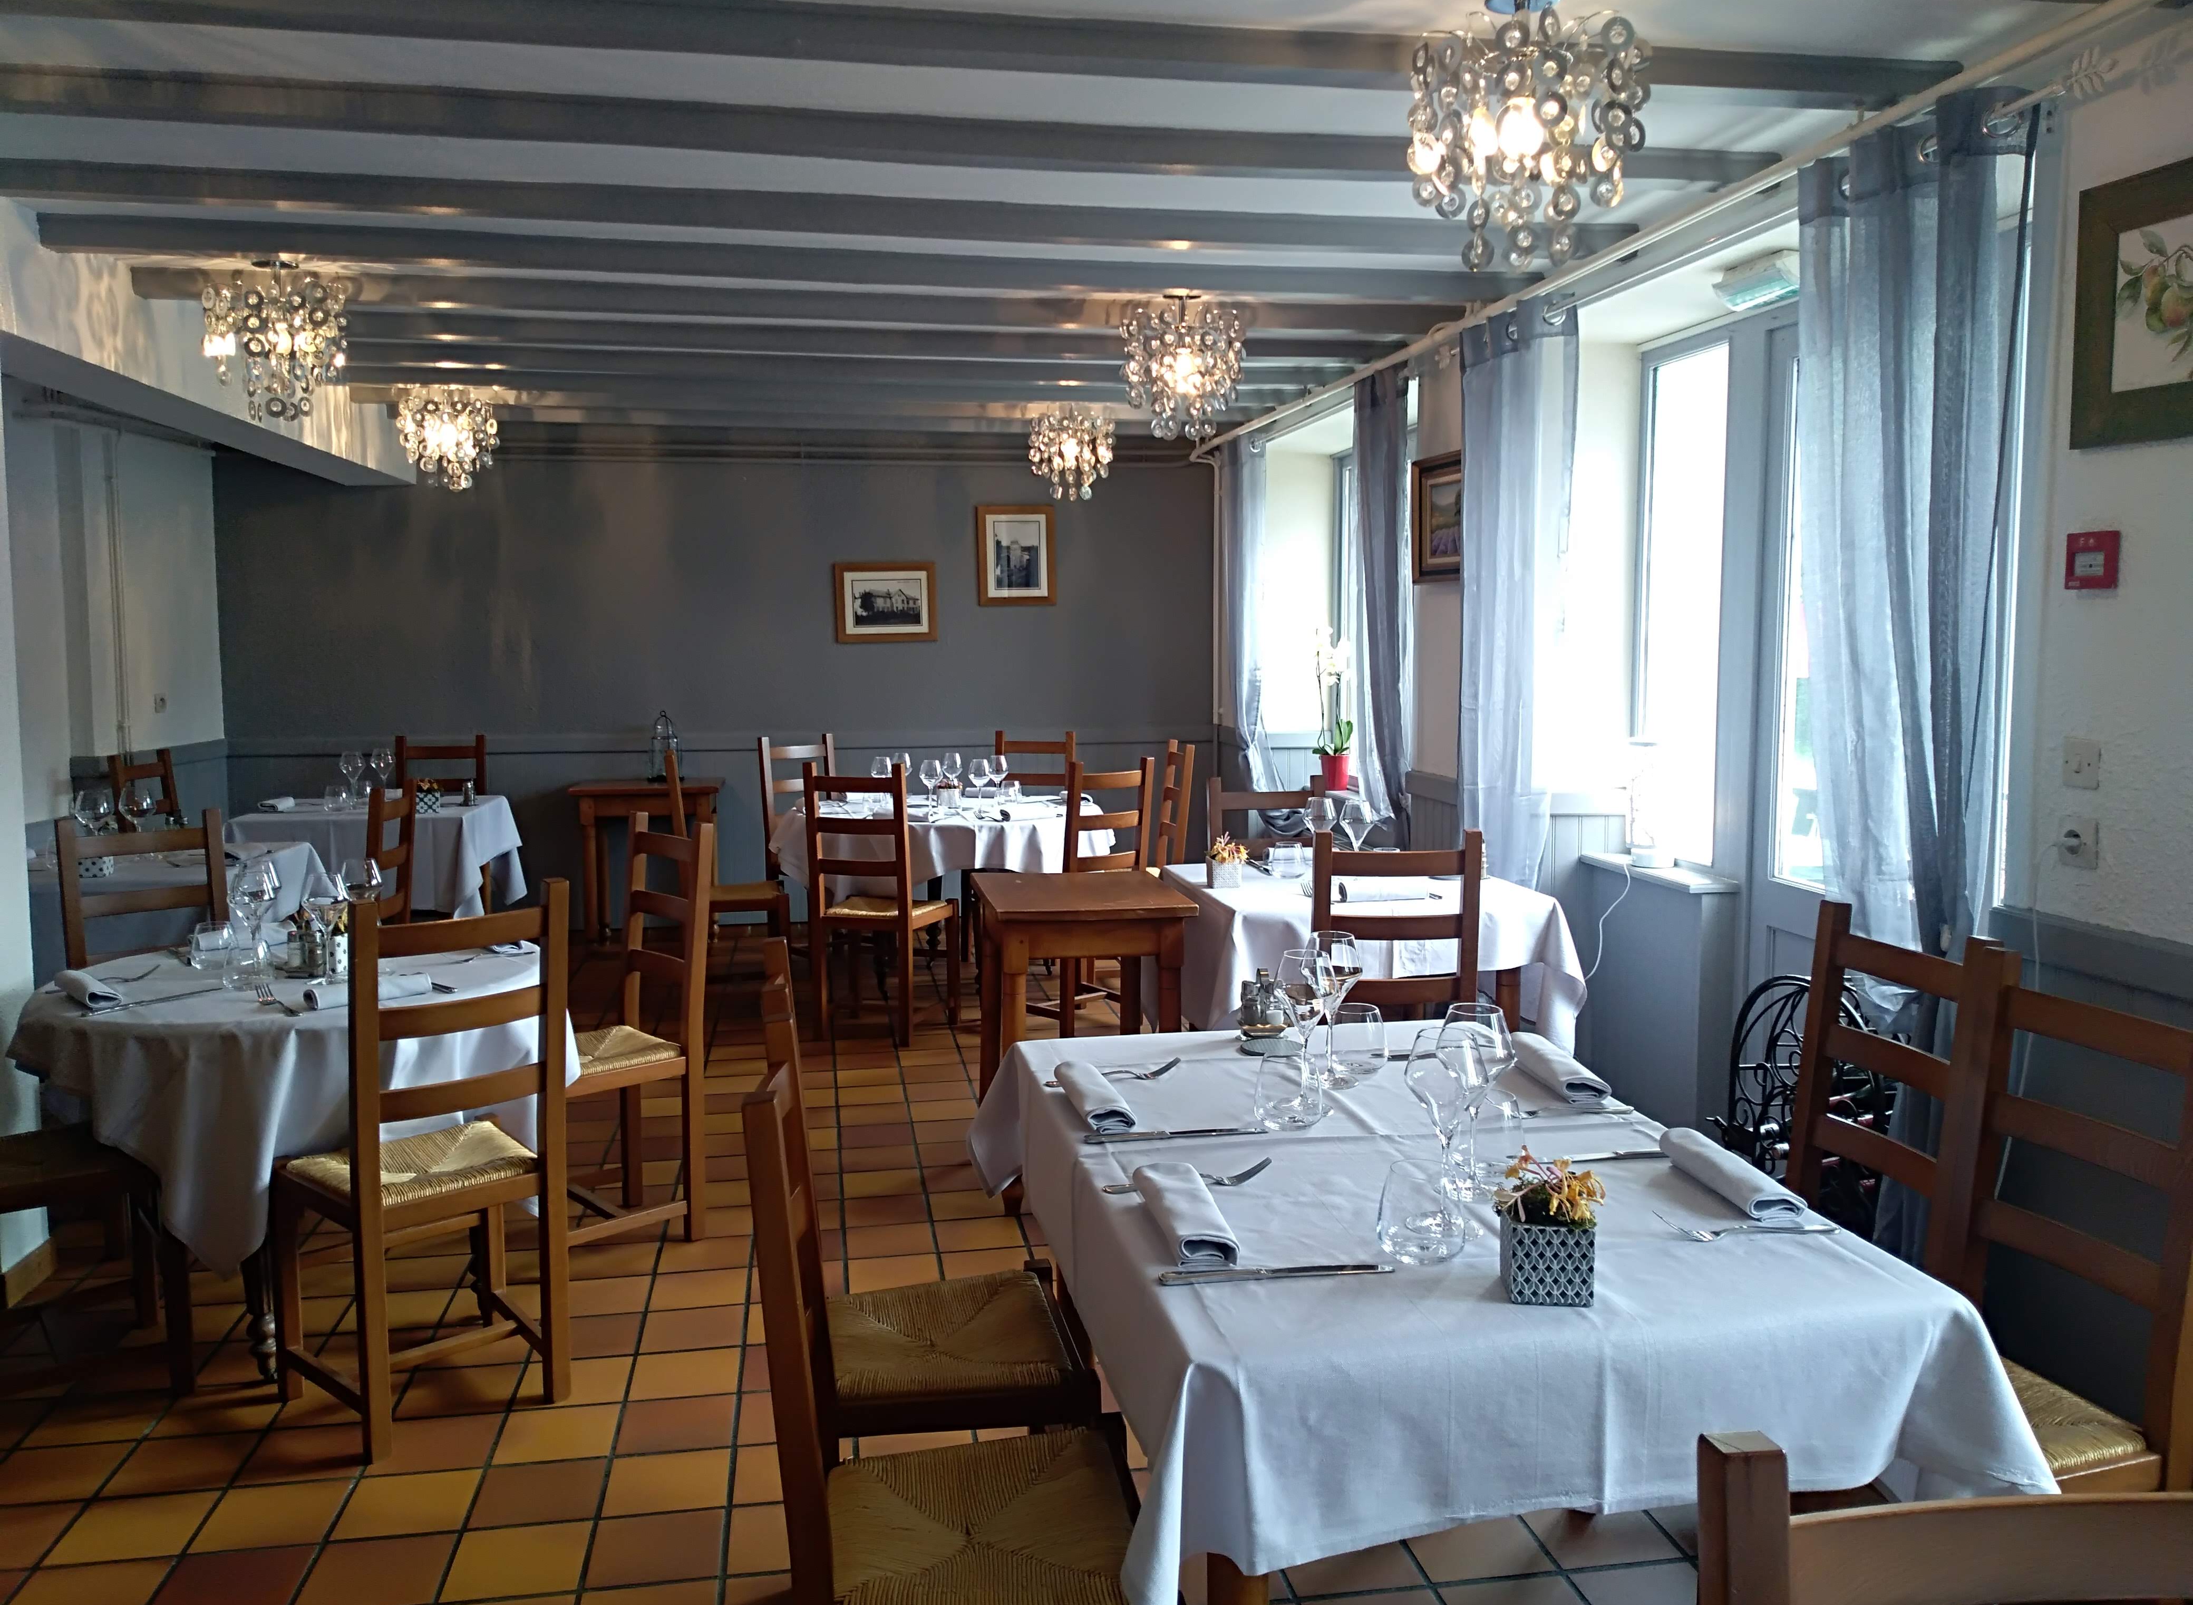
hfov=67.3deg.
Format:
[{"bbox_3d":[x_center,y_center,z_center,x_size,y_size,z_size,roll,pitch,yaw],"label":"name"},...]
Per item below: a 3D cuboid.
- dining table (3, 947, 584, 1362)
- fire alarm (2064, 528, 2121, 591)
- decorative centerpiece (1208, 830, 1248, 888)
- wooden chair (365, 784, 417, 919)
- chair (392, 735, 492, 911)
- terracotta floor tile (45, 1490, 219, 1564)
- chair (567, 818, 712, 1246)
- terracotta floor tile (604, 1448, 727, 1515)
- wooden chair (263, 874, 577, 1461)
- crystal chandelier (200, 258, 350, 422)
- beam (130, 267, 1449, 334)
[{"bbox_3d":[-1.600,0.717,3.366,1.060,0.760,1.060,-1,6,-10],"label":"dining table"},{"bbox_3d":[1.561,-0.378,2.582,0.030,0.090,0.092,-1,6,-10],"label":"fire alarm"},{"bbox_3d":[0.368,0.148,4.593,0.110,0.150,0.110,-1,6,-10],"label":"decorative centerpiece"},{"bbox_3d":[-2.349,0.443,5.065,0.450,0.985,0.440,-1,6,-6],"label":"wooden chair"},{"bbox_3d":[-2.823,0.209,7.088,0.420,0.972,0.419,-2,6,-13],"label":"chair"},{"bbox_3d":[-1.556,1.181,2.669,0.200,0.012,0.200,-1,6,-10],"label":"terracotta floor tile"},{"bbox_3d":[-1.179,0.546,3.893,0.438,0.990,0.441,-5,8,-41],"label":"chair"},{"bbox_3d":[-0.728,1.163,2.809,0.200,0.012,0.200,-1,6,-10],"label":"terracotta floor tile"},{"bbox_3d":[-1.215,0.622,3.003,0.420,0.972,0.419,-6,8,-43],"label":"wooden chair"},{"bbox_3d":[-2.173,-1.217,4.374,0.380,0.420,0.380,-1,6,-10],"label":"crystal chandelier"},{"bbox_3d":[-0.673,-1.363,4.516,3.610,0.066,0.110,-1,6,-10],"label":"beam"}]

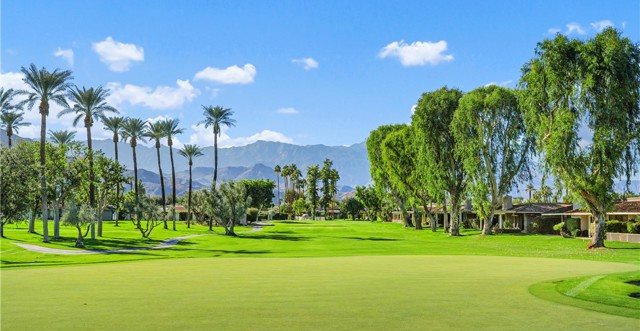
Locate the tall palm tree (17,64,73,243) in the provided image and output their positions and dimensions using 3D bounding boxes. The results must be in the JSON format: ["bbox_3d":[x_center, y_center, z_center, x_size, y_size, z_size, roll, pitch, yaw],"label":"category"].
[{"bbox_3d":[-25.970,-1.260,58.650,5.470,16.840,5.470,0,-4,0],"label":"tall palm tree"}]

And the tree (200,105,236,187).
[{"bbox_3d":[-15.571,0.256,95.738,5.800,19.480,5.800,1,-4,-9],"label":"tree"}]

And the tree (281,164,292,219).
[{"bbox_3d":[-11.574,9.154,215.722,3.450,19.060,3.450,0,-4,-3],"label":"tree"}]

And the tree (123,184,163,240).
[{"bbox_3d":[-18.700,4.840,65.750,4.330,5.660,4.330,0,-4,0],"label":"tree"}]

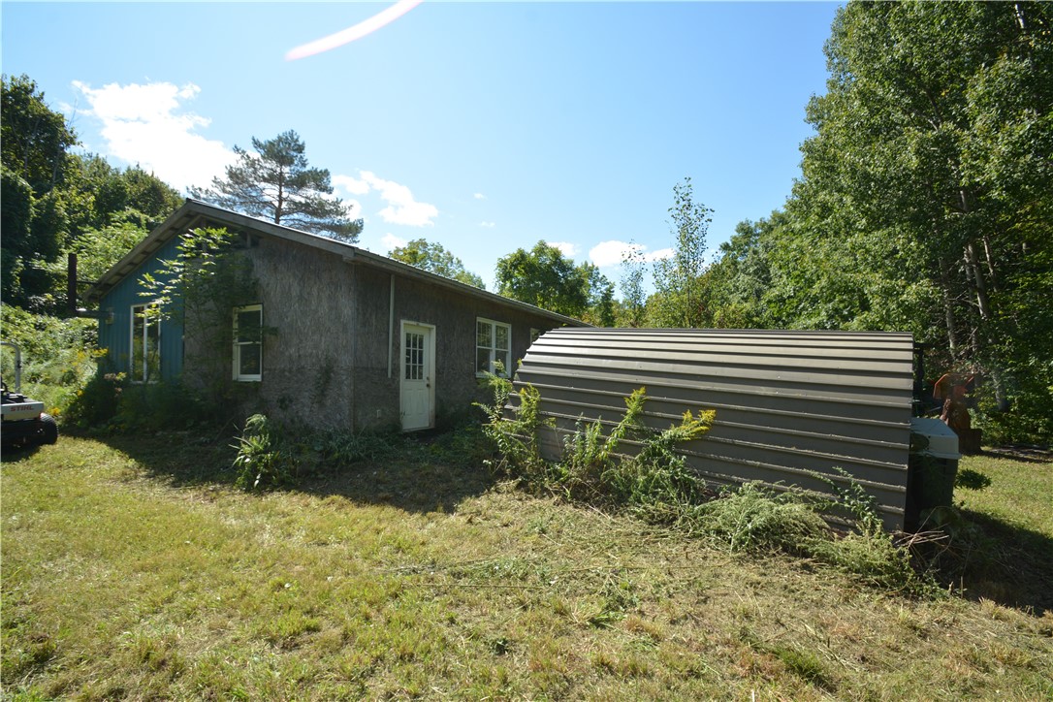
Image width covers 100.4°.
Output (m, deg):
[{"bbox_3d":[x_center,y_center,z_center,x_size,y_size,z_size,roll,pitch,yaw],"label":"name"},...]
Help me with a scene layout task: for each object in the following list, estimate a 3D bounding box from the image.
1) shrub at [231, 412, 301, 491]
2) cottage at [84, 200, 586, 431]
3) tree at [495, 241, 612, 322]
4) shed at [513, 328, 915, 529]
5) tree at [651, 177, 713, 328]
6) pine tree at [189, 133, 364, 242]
[{"bbox_3d":[-3.200,1.235,5.400,0.840,0.930,0.800,0,-3,0],"label":"shrub"},{"bbox_3d":[-4.108,-0.496,15.261,9.450,4.980,13.500,-2,-3,26],"label":"cottage"},{"bbox_3d":[1.702,-2.090,28.000,7.425,9.867,7.425,0,-3,0],"label":"tree"},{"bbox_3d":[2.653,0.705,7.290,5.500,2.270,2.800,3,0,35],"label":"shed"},{"bbox_3d":[5.816,-2.077,16.500,2.334,8.937,2.334,0,-3,0],"label":"tree"},{"bbox_3d":[-13.657,-4.807,24.000,9.441,14.518,9.441,0,-3,0],"label":"pine tree"}]

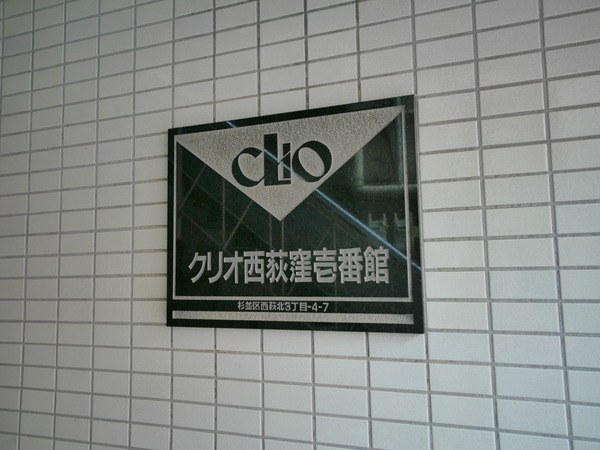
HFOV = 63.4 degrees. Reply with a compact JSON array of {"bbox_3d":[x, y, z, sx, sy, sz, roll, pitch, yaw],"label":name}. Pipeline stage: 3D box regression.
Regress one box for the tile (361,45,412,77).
[{"bbox_3d":[0.156,-0.293,0.873,0.095,0.045,0.008,-3,-6,20],"label":"tile"}]

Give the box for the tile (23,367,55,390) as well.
[{"bbox_3d":[-0.584,0.344,1.096,0.095,0.045,0.008,-3,-6,20],"label":"tile"}]

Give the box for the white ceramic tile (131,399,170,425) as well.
[{"bbox_3d":[-0.301,0.378,0.984,0.095,0.045,0.009,-3,-6,20],"label":"white ceramic tile"}]

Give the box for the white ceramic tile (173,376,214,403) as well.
[{"bbox_3d":[-0.209,0.323,0.954,0.095,0.045,0.008,-3,-6,20],"label":"white ceramic tile"}]

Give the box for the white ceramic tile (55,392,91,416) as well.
[{"bbox_3d":[-0.491,0.391,1.057,0.095,0.045,0.008,-3,-6,20],"label":"white ceramic tile"}]

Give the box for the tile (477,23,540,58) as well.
[{"bbox_3d":[0.346,-0.304,0.806,0.095,0.044,0.008,-3,-6,20],"label":"tile"}]

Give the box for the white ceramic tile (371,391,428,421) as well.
[{"bbox_3d":[0.168,0.302,0.817,0.095,0.045,0.008,-3,-6,20],"label":"white ceramic tile"}]

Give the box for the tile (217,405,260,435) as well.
[{"bbox_3d":[-0.114,0.369,0.920,0.095,0.044,0.008,-3,-6,20],"label":"tile"}]

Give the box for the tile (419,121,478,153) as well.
[{"bbox_3d":[0.253,-0.149,0.824,0.095,0.045,0.008,-3,-6,20],"label":"tile"}]

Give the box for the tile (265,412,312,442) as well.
[{"bbox_3d":[-0.019,0.362,0.879,0.095,0.045,0.008,-3,-6,20],"label":"tile"}]

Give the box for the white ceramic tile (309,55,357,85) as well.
[{"bbox_3d":[0.062,-0.287,0.907,0.095,0.045,0.008,-3,-6,20],"label":"white ceramic tile"}]

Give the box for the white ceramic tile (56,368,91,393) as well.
[{"bbox_3d":[-0.490,0.339,1.061,0.095,0.045,0.008,-3,-6,20],"label":"white ceramic tile"}]

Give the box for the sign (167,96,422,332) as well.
[{"bbox_3d":[-0.031,-0.010,0.902,0.498,0.400,0.022,-3,-6,20],"label":"sign"}]

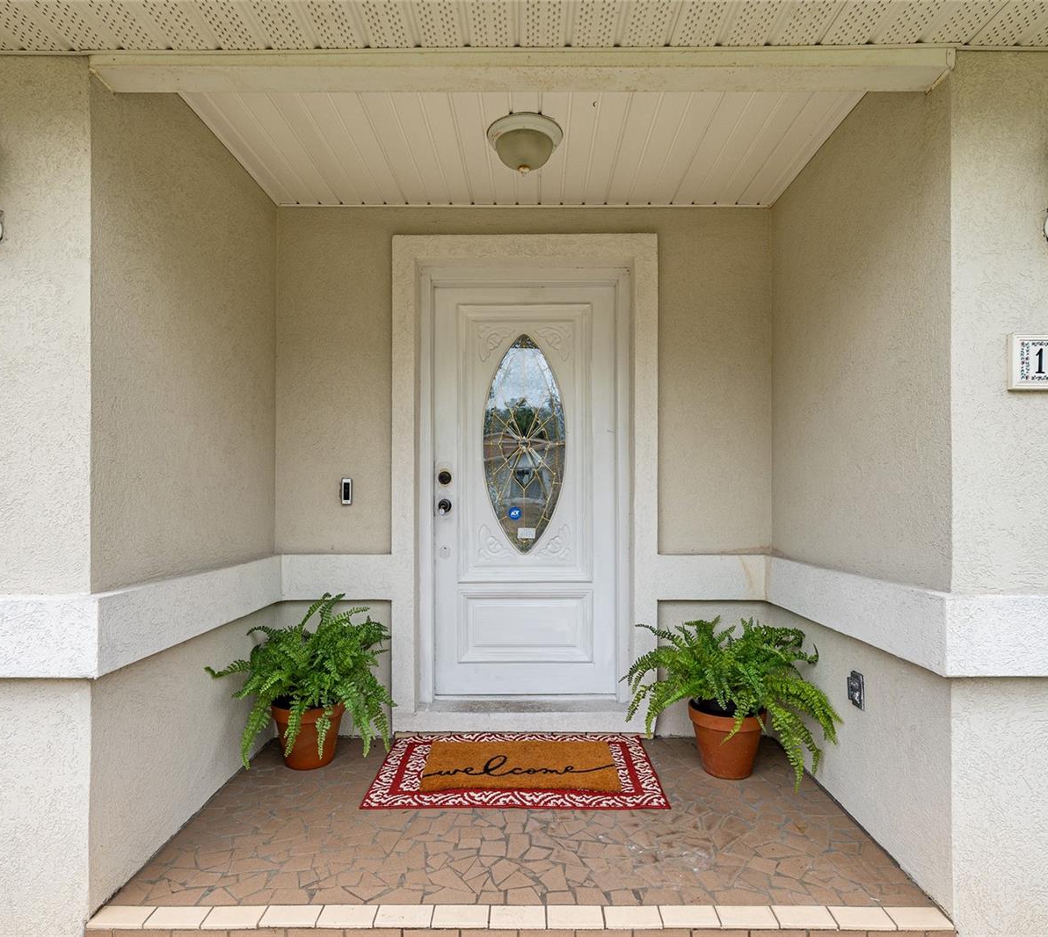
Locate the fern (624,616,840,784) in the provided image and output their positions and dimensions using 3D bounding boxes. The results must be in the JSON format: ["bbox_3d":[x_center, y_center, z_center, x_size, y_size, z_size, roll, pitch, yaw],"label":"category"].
[{"bbox_3d":[0.773,0.928,2.531,0.719,0.621,0.621,0,-1,0],"label":"fern"}]

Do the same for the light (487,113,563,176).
[{"bbox_3d":[0.003,-1.159,2.310,0.280,0.158,0.280,0,-1,0],"label":"light"}]

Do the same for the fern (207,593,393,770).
[{"bbox_3d":[-0.847,0.892,2.581,0.630,0.699,0.591,0,-1,0],"label":"fern"}]

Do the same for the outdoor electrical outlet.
[{"bbox_3d":[1.129,0.757,2.128,0.029,0.118,0.073,0,-1,0],"label":"outdoor electrical outlet"}]

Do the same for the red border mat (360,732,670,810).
[{"bbox_3d":[-0.028,1.231,2.551,1.118,0.012,0.601,0,-1,0],"label":"red border mat"}]

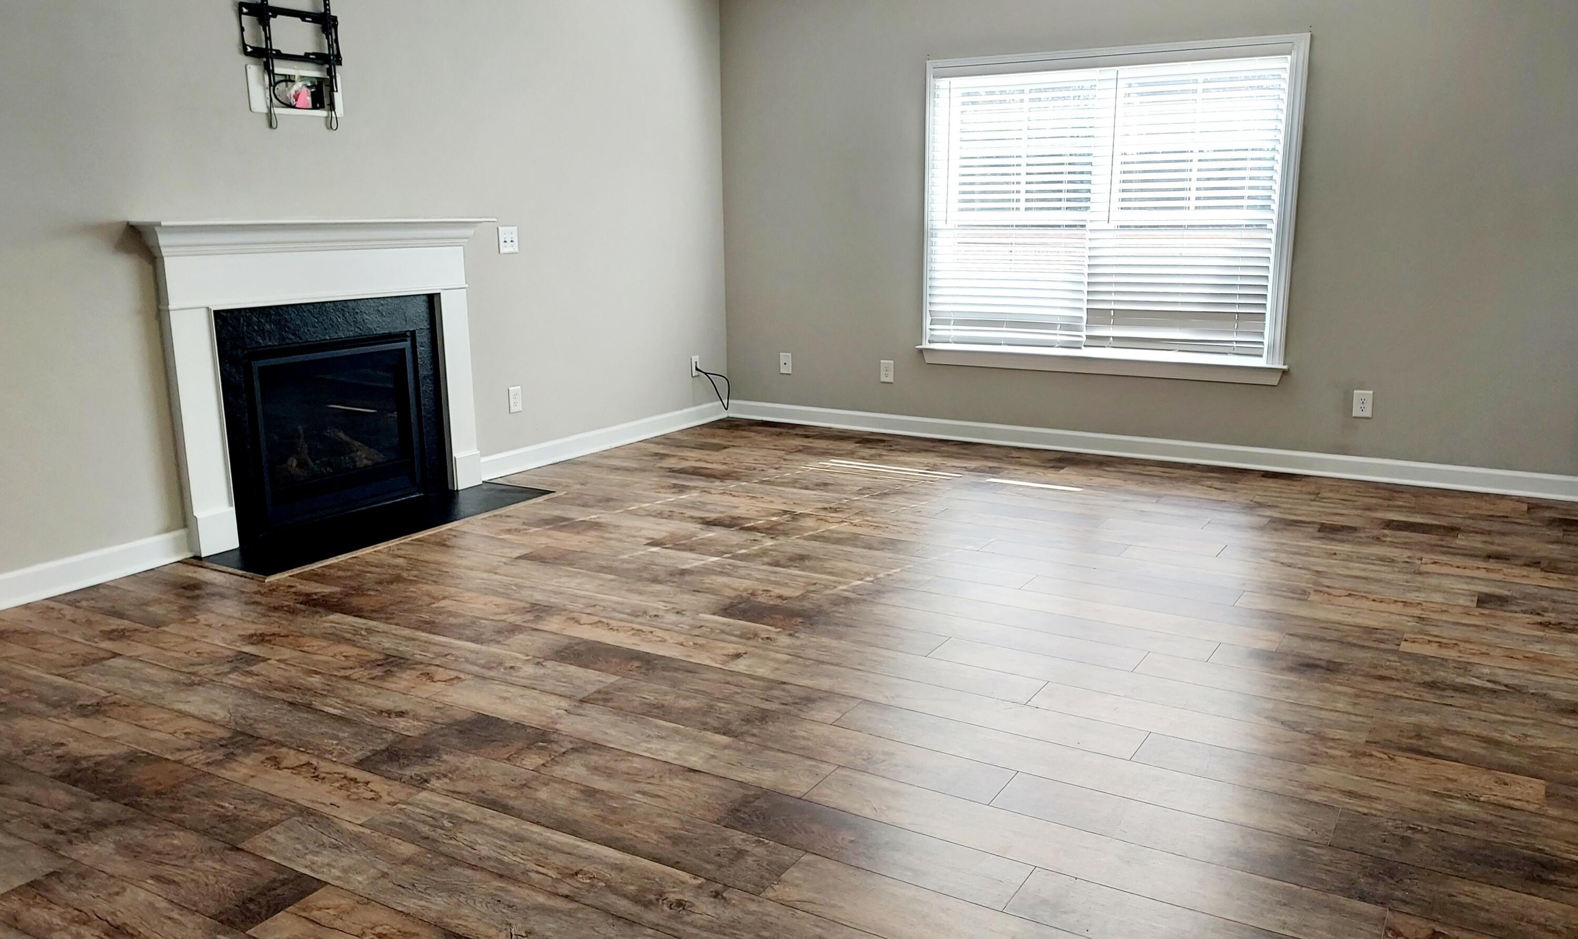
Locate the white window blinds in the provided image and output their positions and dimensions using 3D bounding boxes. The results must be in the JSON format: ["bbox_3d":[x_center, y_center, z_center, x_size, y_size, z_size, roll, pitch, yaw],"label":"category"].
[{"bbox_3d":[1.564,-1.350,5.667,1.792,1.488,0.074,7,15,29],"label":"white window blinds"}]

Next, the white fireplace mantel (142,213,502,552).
[{"bbox_3d":[-1.809,-0.398,4.560,0.195,1.240,1.579,7,15,29],"label":"white fireplace mantel"}]

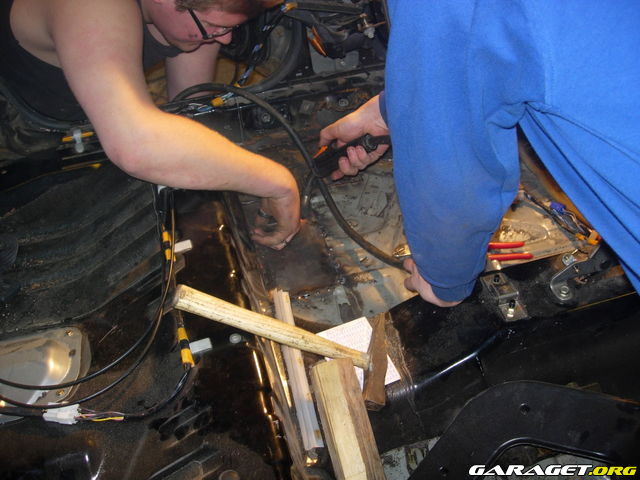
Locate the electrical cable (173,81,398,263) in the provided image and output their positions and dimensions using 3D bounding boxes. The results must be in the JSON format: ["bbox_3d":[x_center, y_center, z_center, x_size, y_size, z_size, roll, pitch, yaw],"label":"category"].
[{"bbox_3d":[-0.054,-0.139,1.210,0.515,0.150,0.095,34,62,24],"label":"electrical cable"}]

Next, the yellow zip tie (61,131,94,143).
[{"bbox_3d":[-0.451,-0.192,1.306,0.063,0.011,0.012,-14,55,-8],"label":"yellow zip tie"}]

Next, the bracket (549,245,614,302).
[{"bbox_3d":[0.393,0.050,1.056,0.090,0.052,0.042,-14,55,-8],"label":"bracket"}]

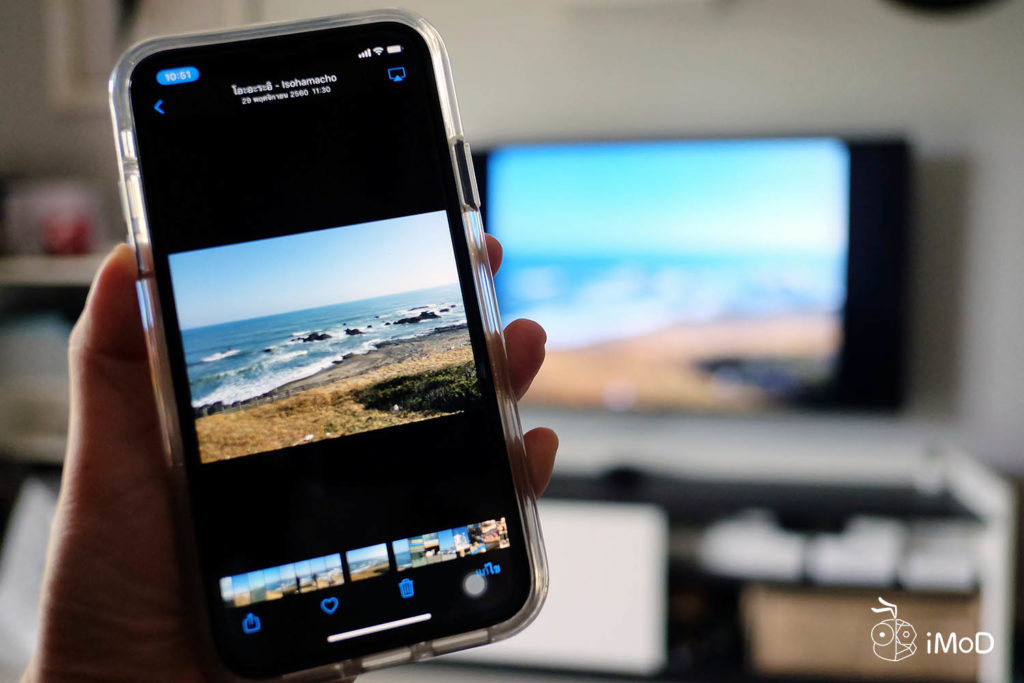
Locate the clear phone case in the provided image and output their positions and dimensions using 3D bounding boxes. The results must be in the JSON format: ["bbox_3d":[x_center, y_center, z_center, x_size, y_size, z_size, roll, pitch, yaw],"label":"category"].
[{"bbox_3d":[-0.044,-0.001,0.191,0.080,0.158,0.012,-10,-4,-7],"label":"clear phone case"}]

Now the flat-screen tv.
[{"bbox_3d":[0.345,-0.148,1.802,1.100,0.617,0.060,0,3,6],"label":"flat-screen tv"}]

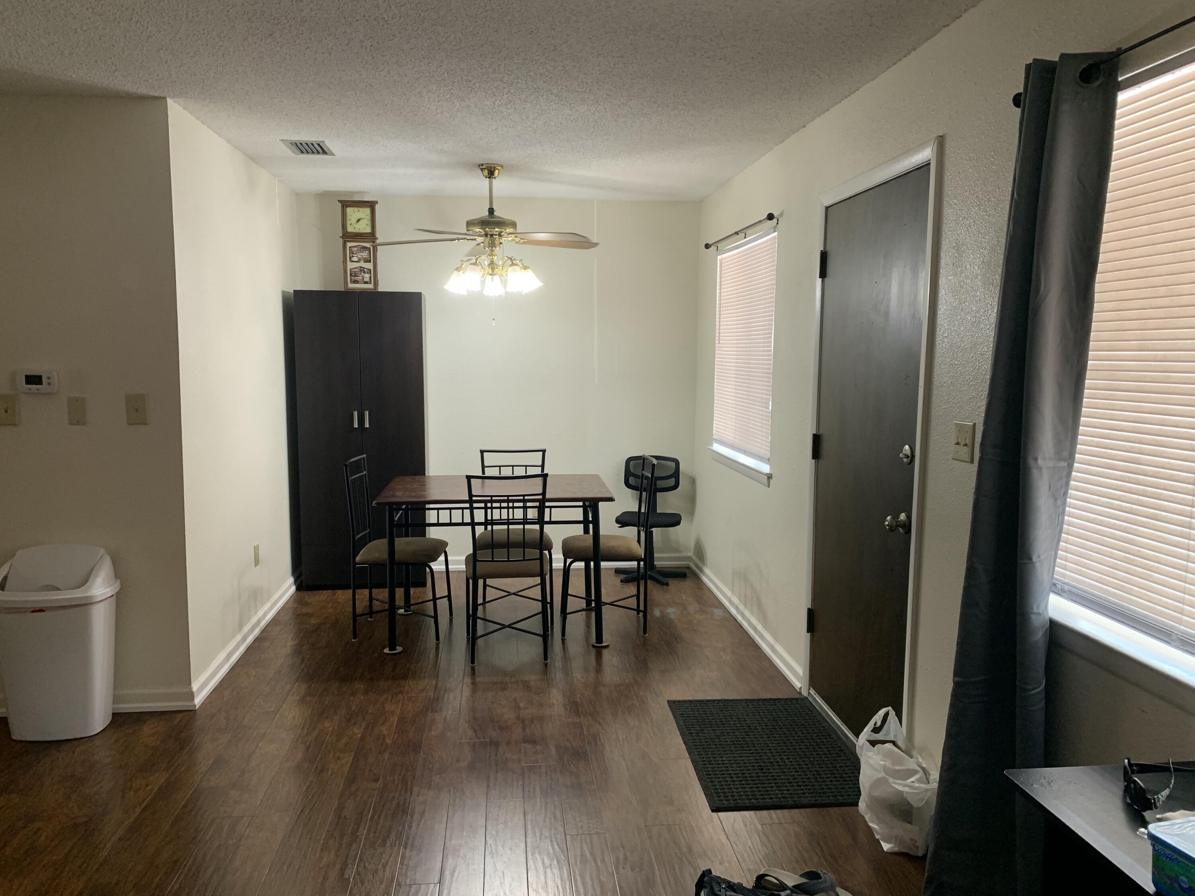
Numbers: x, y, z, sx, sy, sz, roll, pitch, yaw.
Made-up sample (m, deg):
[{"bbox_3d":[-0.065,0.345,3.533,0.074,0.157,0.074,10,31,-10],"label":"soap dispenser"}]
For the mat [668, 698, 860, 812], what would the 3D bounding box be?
[{"bbox_3d":[0.643,1.129,3.398,0.615,0.010,0.914,0,7,-4],"label":"mat"}]

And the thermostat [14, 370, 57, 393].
[{"bbox_3d":[-2.184,-0.257,3.502,0.137,0.087,0.030,0,7,-6],"label":"thermostat"}]

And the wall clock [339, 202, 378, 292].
[{"bbox_3d":[-1.465,-1.236,5.547,0.230,0.562,0.100,0,7,-6],"label":"wall clock"}]

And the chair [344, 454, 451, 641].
[{"bbox_3d":[-1.032,0.508,4.705,0.482,0.917,0.425,0,7,-1],"label":"chair"}]

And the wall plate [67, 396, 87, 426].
[{"bbox_3d":[-2.047,-0.144,3.526,0.068,0.114,0.008,0,7,-6],"label":"wall plate"}]

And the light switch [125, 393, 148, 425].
[{"bbox_3d":[-1.821,-0.152,3.542,0.077,0.125,0.018,0,7,-6],"label":"light switch"}]

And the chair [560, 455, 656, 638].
[{"bbox_3d":[0.047,0.506,4.799,0.480,0.917,0.420,0,7,-4],"label":"chair"}]

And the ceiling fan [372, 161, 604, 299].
[{"bbox_3d":[-0.550,-1.147,4.769,1.280,0.690,1.280,0,7,-6],"label":"ceiling fan"}]

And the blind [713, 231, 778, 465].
[{"bbox_3d":[0.795,-0.541,4.906,0.040,1.160,1.190,0,7,-6],"label":"blind"}]

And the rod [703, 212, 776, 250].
[{"bbox_3d":[0.753,-1.142,4.814,0.070,0.056,1.330,0,7,-6],"label":"rod"}]

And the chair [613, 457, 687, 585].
[{"bbox_3d":[0.347,0.454,5.834,0.465,0.785,0.485,1,7,8],"label":"chair"}]

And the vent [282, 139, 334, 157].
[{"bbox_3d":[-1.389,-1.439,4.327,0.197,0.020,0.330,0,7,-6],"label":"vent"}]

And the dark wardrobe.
[{"bbox_3d":[-1.444,-0.049,5.606,0.745,1.810,0.385,0,7,-6],"label":"dark wardrobe"}]

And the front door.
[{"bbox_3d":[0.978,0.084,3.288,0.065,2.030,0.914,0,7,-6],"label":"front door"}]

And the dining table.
[{"bbox_3d":[-0.530,0.583,4.769,1.165,0.762,0.820,0,7,-6],"label":"dining table"}]

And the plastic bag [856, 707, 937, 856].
[{"bbox_3d":[0.919,1.022,2.777,0.190,0.365,0.275,0,7,-6],"label":"plastic bag"}]

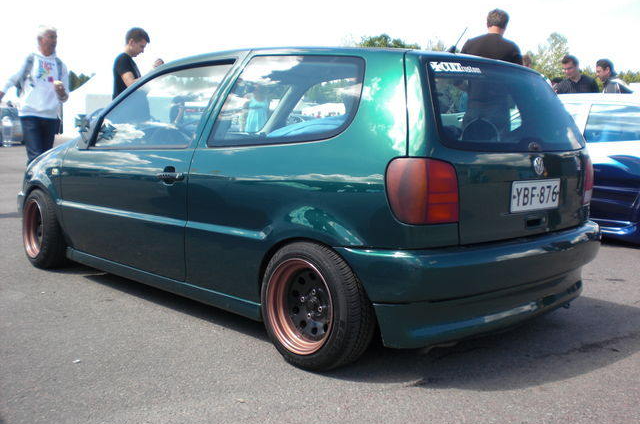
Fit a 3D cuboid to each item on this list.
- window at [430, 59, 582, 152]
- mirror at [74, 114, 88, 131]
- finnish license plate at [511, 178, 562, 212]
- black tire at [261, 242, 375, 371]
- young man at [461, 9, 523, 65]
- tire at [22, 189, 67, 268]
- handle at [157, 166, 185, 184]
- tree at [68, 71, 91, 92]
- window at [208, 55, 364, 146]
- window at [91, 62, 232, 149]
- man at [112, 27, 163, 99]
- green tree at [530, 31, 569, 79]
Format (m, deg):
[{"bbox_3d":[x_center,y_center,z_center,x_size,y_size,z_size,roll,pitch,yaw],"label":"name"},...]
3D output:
[{"bbox_3d":[0.797,-0.425,2.876,1.150,0.385,0.080,-4,-17,-45],"label":"window"},{"bbox_3d":[-1.304,-0.484,3.844,0.040,0.095,0.090,8,9,44],"label":"mirror"},{"bbox_3d":[0.875,-0.065,2.827,0.015,0.118,0.397,8,9,44],"label":"finnish license plate"},{"bbox_3d":[-0.012,0.367,2.781,0.490,0.490,0.195,8,7,43],"label":"black tire"},{"bbox_3d":[1.220,-0.560,5.191,0.520,1.820,0.360,2,7,6],"label":"young man"},{"bbox_3d":[-1.718,0.102,4.425,0.180,0.485,0.485,-3,8,-40],"label":"tire"},{"bbox_3d":[-0.693,-0.164,3.215,0.205,0.080,0.045,8,9,44],"label":"handle"},{"bbox_3d":[-32.628,-15.475,95.450,3.600,7.370,3.600,2,7,0],"label":"tree"},{"bbox_3d":[-0.145,-0.451,2.878,0.800,0.430,0.080,8,-9,43],"label":"window"},{"bbox_3d":[-0.811,-0.518,3.497,1.040,0.440,0.050,8,-8,44],"label":"window"},{"bbox_3d":[-1.563,-0.701,6.055,0.480,1.720,0.500,3,7,7],"label":"man"},{"bbox_3d":[18.812,-10.202,58.547,3.800,8.970,3.800,2,7,0],"label":"green tree"}]

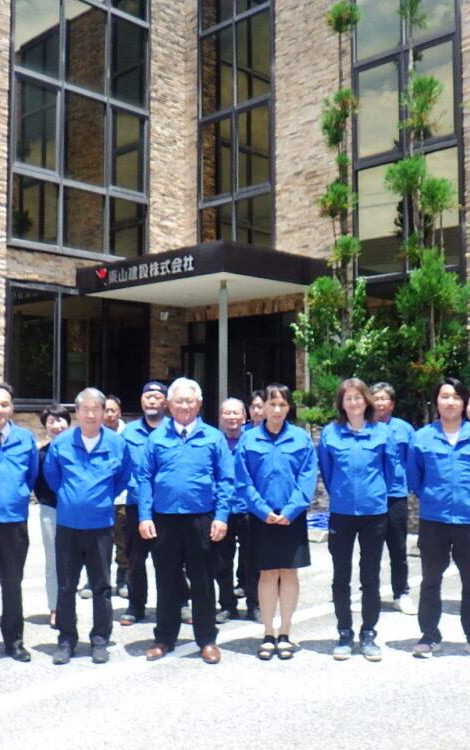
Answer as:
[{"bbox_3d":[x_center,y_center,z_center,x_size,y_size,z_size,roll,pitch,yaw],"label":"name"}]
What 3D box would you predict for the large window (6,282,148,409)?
[{"bbox_3d":[-2.914,-0.461,15.593,0.150,2.265,3.340,-3,-5,43],"label":"large window"}]

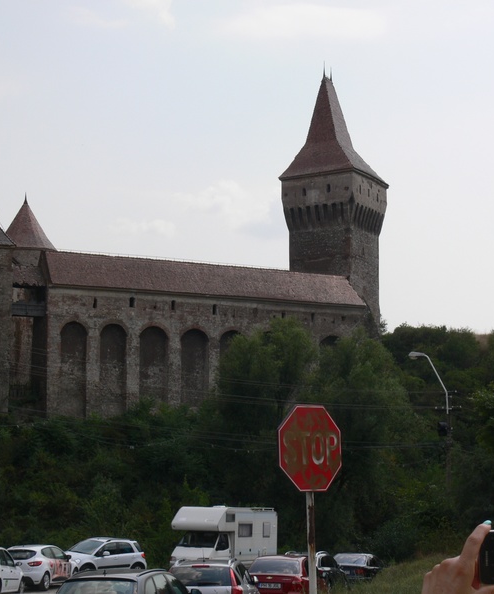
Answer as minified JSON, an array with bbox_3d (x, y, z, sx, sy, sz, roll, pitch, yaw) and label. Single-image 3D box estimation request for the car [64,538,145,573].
[{"bbox_3d":[-6.110,10.815,56.771,4.140,1.600,1.760,8,-12,-41],"label":"car"}]

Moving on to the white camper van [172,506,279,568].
[{"bbox_3d":[-1.030,10.450,58.682,2.220,2.920,5.950,-5,-10,27],"label":"white camper van"}]

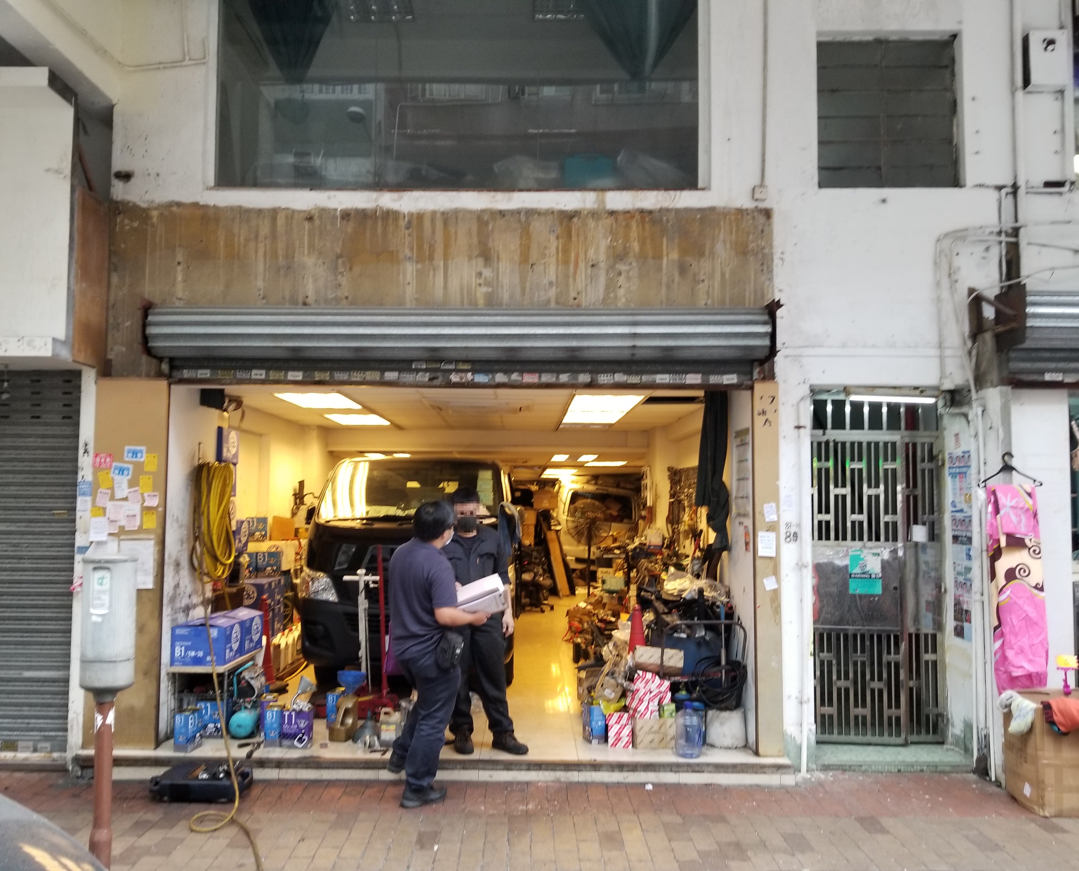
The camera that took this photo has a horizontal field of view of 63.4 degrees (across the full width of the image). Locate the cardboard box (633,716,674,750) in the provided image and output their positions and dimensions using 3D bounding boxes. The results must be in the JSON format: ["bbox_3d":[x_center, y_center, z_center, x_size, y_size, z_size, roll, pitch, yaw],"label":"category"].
[{"bbox_3d":[0.722,1.859,5.526,0.225,0.186,0.220,0,-3,0],"label":"cardboard box"}]

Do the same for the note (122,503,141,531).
[{"bbox_3d":[-2.530,0.504,5.411,0.105,0.170,0.010,0,-4,2],"label":"note"}]

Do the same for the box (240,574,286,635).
[{"bbox_3d":[-2.764,1.677,8.527,0.370,0.520,0.680,0,-4,-1],"label":"box"}]

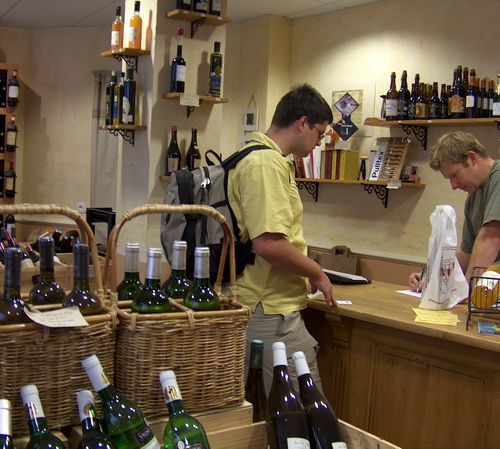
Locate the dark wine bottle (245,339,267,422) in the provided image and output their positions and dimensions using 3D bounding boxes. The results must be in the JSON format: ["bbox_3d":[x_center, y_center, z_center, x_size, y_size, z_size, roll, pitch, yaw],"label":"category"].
[{"bbox_3d":[0.010,0.431,1.523,0.077,0.320,0.077,3,5,0],"label":"dark wine bottle"}]

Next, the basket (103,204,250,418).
[{"bbox_3d":[-0.172,0.165,1.393,0.270,0.420,0.225,0,5,-29],"label":"basket"}]

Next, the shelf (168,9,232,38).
[{"bbox_3d":[-0.303,-1.176,3.845,0.385,0.118,0.160,0,4,-32],"label":"shelf"}]

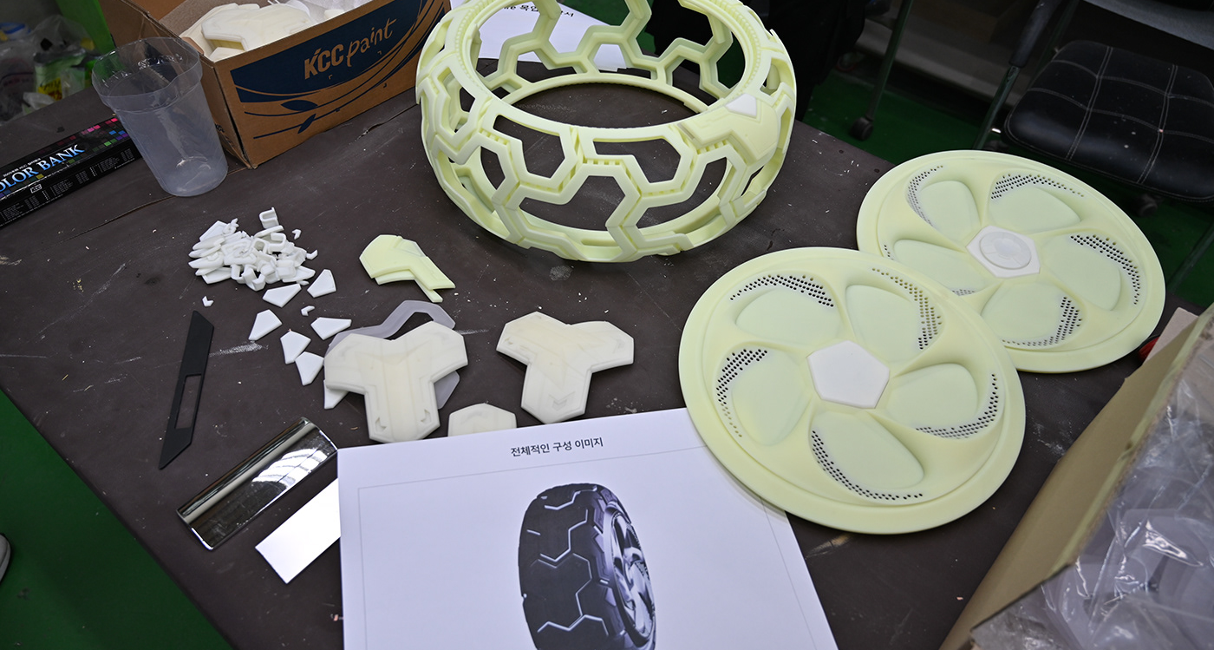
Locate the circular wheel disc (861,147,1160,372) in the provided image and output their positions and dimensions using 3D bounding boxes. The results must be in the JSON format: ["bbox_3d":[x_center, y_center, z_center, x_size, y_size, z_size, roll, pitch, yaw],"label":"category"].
[{"bbox_3d":[0.506,-0.091,1.033,0.370,0.028,0.370,0,53,0],"label":"circular wheel disc"}]

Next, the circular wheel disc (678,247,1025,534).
[{"bbox_3d":[0.264,0.057,0.893,0.370,0.028,0.370,0,52,-1],"label":"circular wheel disc"}]

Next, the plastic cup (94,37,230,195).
[{"bbox_3d":[-0.556,-0.256,1.034,0.117,0.166,0.117,1,49,-1],"label":"plastic cup"}]

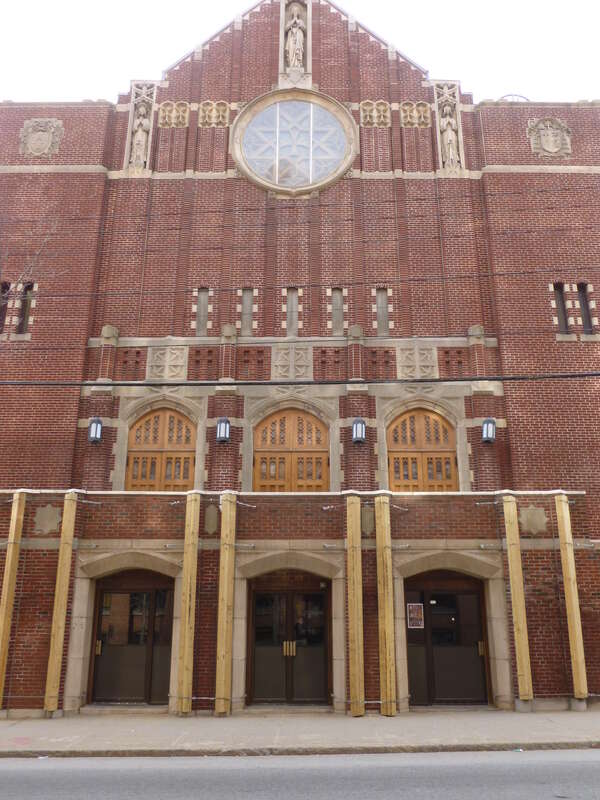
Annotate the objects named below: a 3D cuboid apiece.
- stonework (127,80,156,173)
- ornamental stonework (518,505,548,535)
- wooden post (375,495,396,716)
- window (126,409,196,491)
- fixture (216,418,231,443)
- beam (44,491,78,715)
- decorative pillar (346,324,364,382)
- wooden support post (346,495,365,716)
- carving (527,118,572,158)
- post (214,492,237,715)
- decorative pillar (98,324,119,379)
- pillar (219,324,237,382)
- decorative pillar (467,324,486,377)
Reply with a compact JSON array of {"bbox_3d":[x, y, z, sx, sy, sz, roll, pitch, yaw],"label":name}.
[{"bbox_3d":[-4.598,-7.912,18.925,0.752,3.150,0.400,0,-18,0],"label":"stonework"},{"bbox_3d":[4.658,2.402,12.940,0.579,0.593,0.070,0,-18,0],"label":"ornamental stonework"},{"bbox_3d":[1.653,3.878,12.502,0.235,4.035,0.220,0,-17,0],"label":"wooden post"},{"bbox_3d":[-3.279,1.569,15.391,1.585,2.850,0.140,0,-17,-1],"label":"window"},{"bbox_3d":[-1.844,0.773,15.791,0.351,0.636,0.300,0,-17,0],"label":"fixture"},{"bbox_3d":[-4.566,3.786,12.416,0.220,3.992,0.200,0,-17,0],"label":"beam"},{"bbox_3d":[1.413,-1.118,16.418,0.401,1.523,0.420,0,-18,0],"label":"decorative pillar"},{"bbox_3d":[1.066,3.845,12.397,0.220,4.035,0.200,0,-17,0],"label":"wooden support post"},{"bbox_3d":[7.091,-7.362,18.337,1.220,1.351,0.200,0,-17,0],"label":"carving"},{"bbox_3d":[-1.392,3.802,12.401,0.250,3.975,0.240,0,-18,0],"label":"post"},{"bbox_3d":[-4.860,-1.172,16.411,0.380,1.469,0.380,0,-17,0],"label":"decorative pillar"},{"bbox_3d":[-1.843,-1.173,16.786,0.415,1.579,0.350,0,-17,0],"label":"pillar"},{"bbox_3d":[4.575,-1.197,16.793,0.428,1.471,0.350,0,-17,0],"label":"decorative pillar"}]

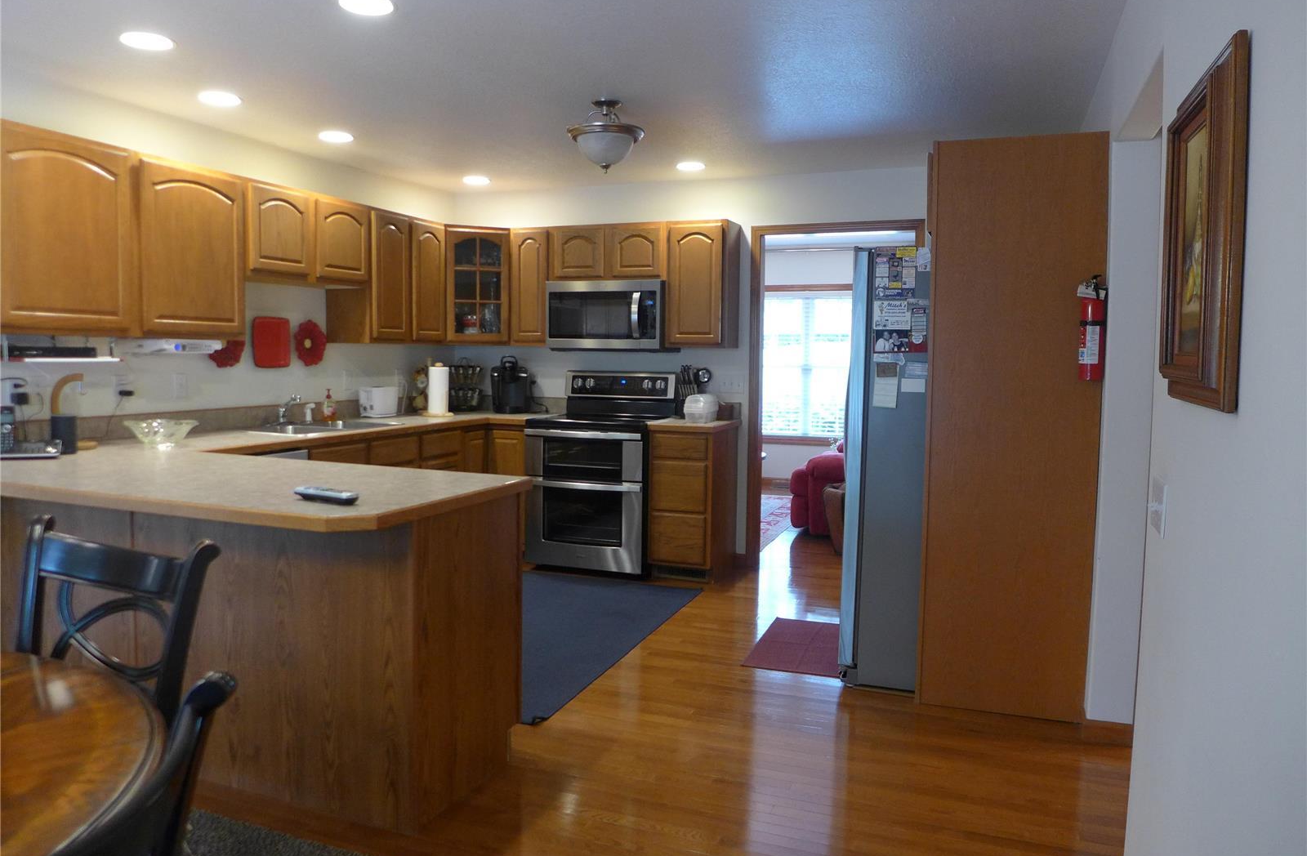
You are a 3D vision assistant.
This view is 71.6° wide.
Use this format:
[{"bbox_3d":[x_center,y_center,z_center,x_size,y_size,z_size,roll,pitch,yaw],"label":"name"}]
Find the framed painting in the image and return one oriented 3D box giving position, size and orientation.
[{"bbox_3d":[0.915,-0.313,1.539,0.040,0.545,0.540,2,5,21],"label":"framed painting"}]

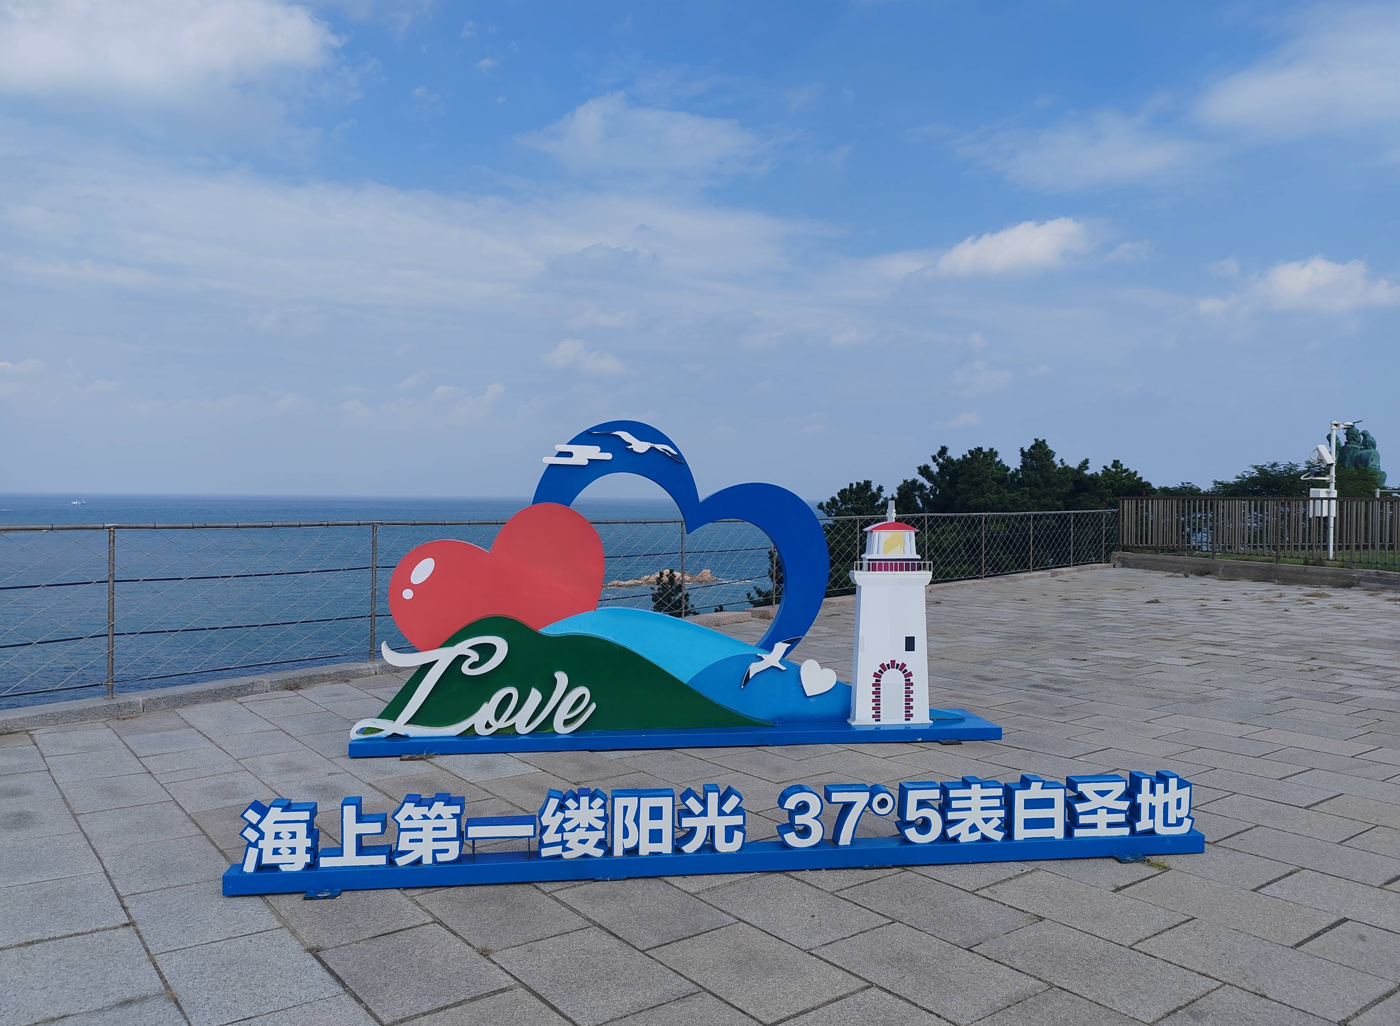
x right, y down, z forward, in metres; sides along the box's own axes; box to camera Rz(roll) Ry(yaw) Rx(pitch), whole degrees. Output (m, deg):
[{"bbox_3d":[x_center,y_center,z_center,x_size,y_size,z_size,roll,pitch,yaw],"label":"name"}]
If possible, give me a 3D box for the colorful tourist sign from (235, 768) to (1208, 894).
[{"bbox_3d":[0.173,1.222,4.241,3.812,0.310,0.116,0,1,-9],"label":"colorful tourist sign"}]

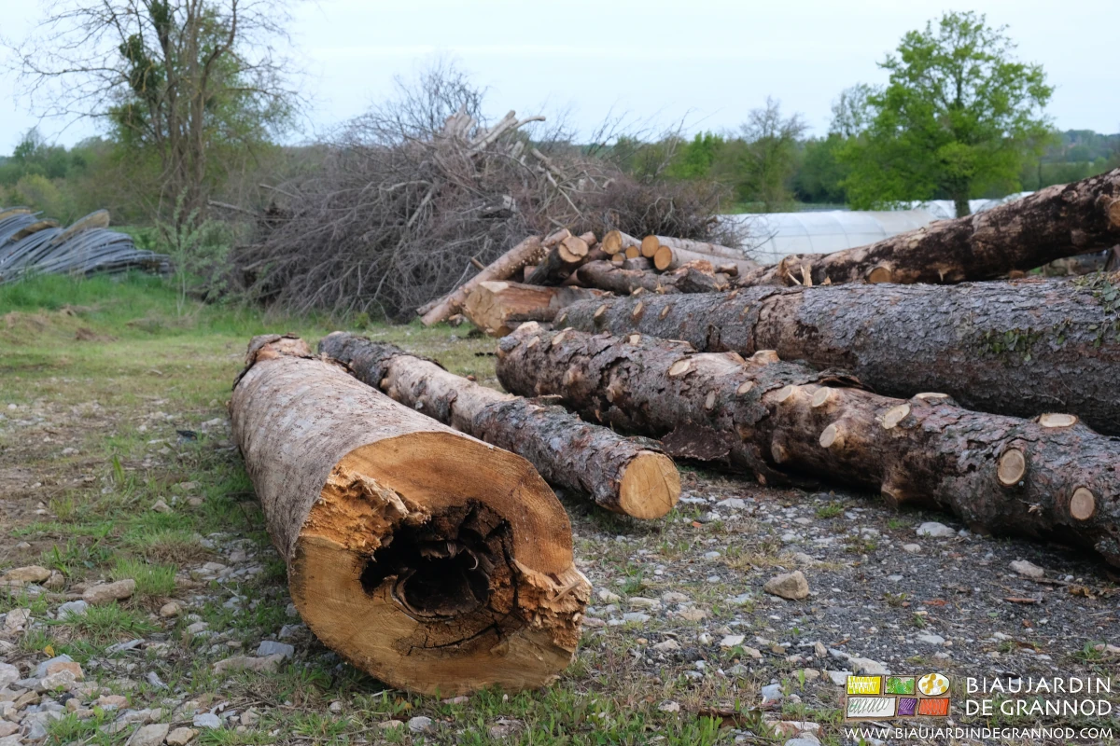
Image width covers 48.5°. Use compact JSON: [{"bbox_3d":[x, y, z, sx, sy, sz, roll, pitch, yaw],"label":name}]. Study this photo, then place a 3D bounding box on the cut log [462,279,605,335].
[{"bbox_3d":[-0.035,-0.704,12.016,1.800,0.460,0.440,-7,12,-39],"label":"cut log"}]

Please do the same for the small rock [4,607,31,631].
[{"bbox_3d":[-1.710,0.772,3.914,0.082,0.066,0.058,-4,10,-24],"label":"small rock"}]

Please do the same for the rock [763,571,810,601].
[{"bbox_3d":[0.772,0.720,4.217,0.158,0.076,0.118,2,9,11],"label":"rock"}]

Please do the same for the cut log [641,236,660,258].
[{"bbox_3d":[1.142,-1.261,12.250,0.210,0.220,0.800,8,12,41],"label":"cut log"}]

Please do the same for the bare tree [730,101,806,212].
[{"bbox_3d":[18.028,-19.431,110.000,7.439,10.267,7.200,1,9,9],"label":"bare tree"}]

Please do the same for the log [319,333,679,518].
[{"bbox_3d":[-0.625,0.139,7.102,0.320,0.320,4.500,-4,10,-26],"label":"log"}]

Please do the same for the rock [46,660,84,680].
[{"bbox_3d":[-1.413,0.840,3.545,0.112,0.045,0.072,-4,10,-22],"label":"rock"}]

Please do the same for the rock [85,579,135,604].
[{"bbox_3d":[-1.516,0.731,4.173,0.175,0.066,0.105,-3,10,-20],"label":"rock"}]

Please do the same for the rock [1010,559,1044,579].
[{"bbox_3d":[1.667,0.697,4.435,0.120,0.050,0.084,3,10,21],"label":"rock"}]

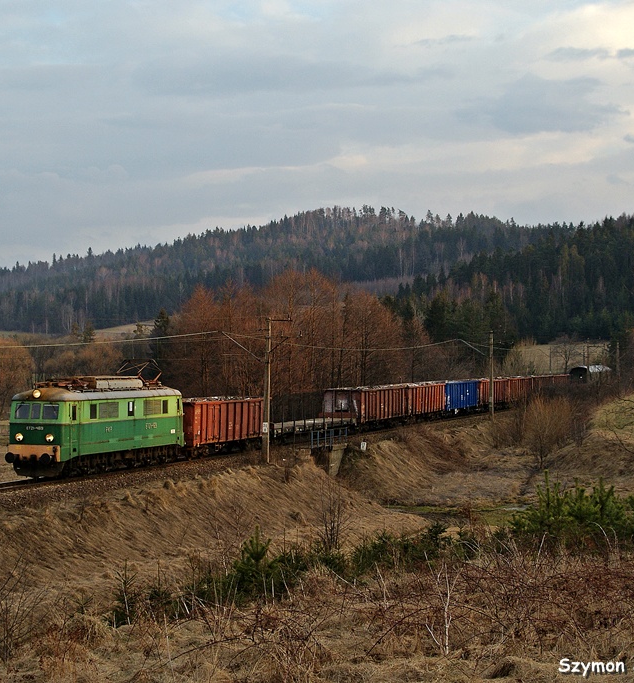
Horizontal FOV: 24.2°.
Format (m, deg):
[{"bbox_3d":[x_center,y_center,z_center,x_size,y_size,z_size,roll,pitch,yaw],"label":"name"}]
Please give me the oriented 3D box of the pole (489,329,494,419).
[{"bbox_3d":[18.934,3.581,160.500,0.420,9.500,0.400,0,-1,19],"label":"pole"}]

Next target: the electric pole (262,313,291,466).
[{"bbox_3d":[-2.656,3.213,97.000,1.950,9.700,0.450,0,-1,19],"label":"electric pole"}]

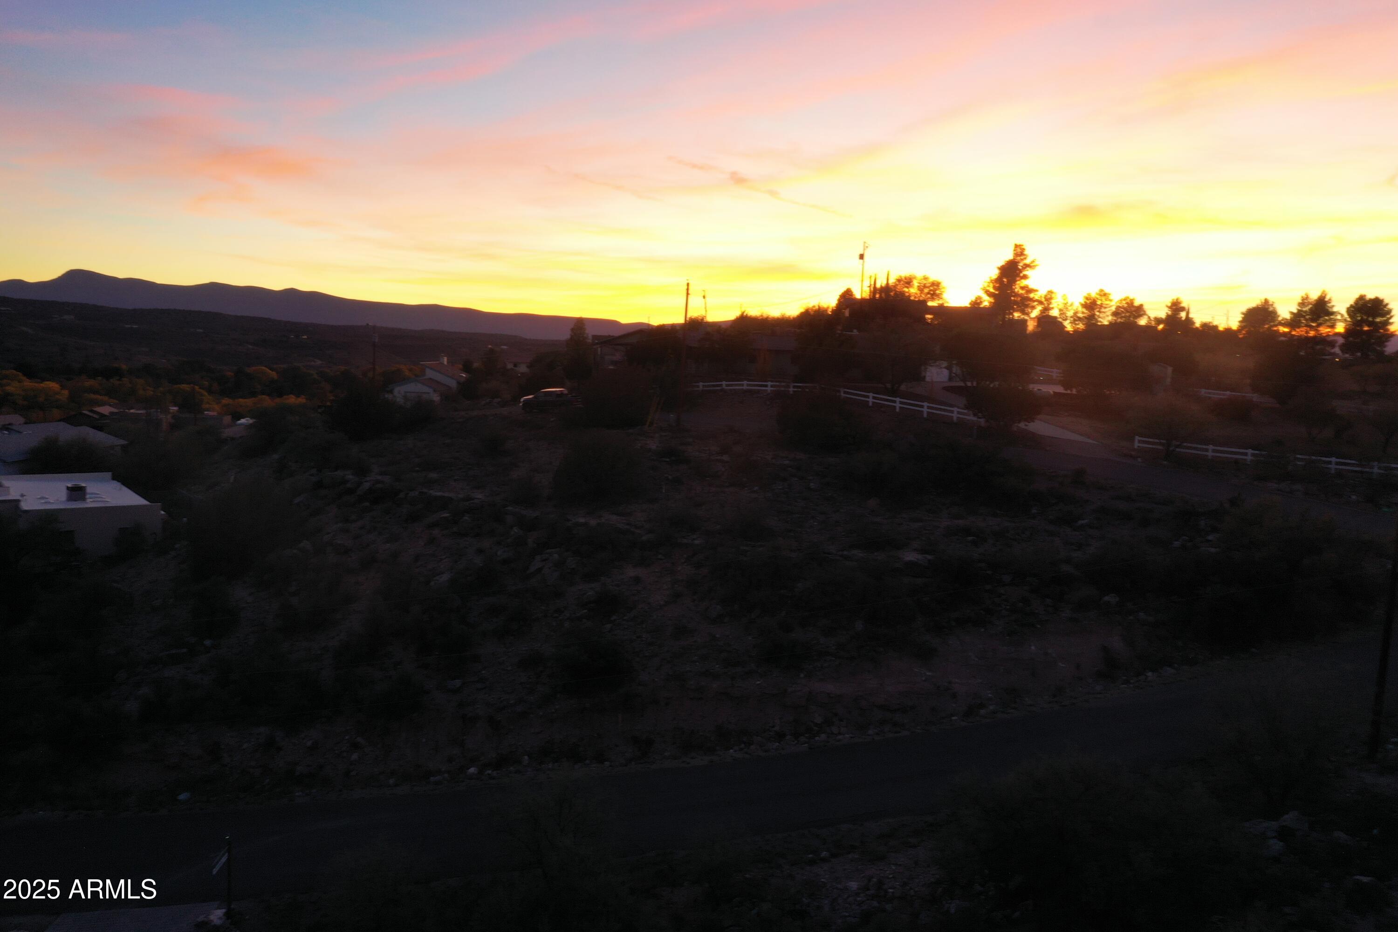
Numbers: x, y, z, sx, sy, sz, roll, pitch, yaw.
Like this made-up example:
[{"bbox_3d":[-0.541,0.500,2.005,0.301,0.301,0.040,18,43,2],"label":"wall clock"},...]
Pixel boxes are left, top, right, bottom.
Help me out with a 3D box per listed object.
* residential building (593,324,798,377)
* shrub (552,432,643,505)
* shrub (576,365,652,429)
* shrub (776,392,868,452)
[{"bbox_3d":[-0.373,-11.238,106.000,19.500,5.000,11.500,2,6,0],"label":"residential building"},{"bbox_3d":[-5.232,0.141,56.000,4.530,3.580,4.300,2,6,0],"label":"shrub"},{"bbox_3d":[-6.268,-5.065,80.000,5.380,4.430,5.100,2,6,0],"label":"shrub"},{"bbox_3d":[7.911,-2.779,70.000,5.730,3.680,5.430,2,6,0],"label":"shrub"}]

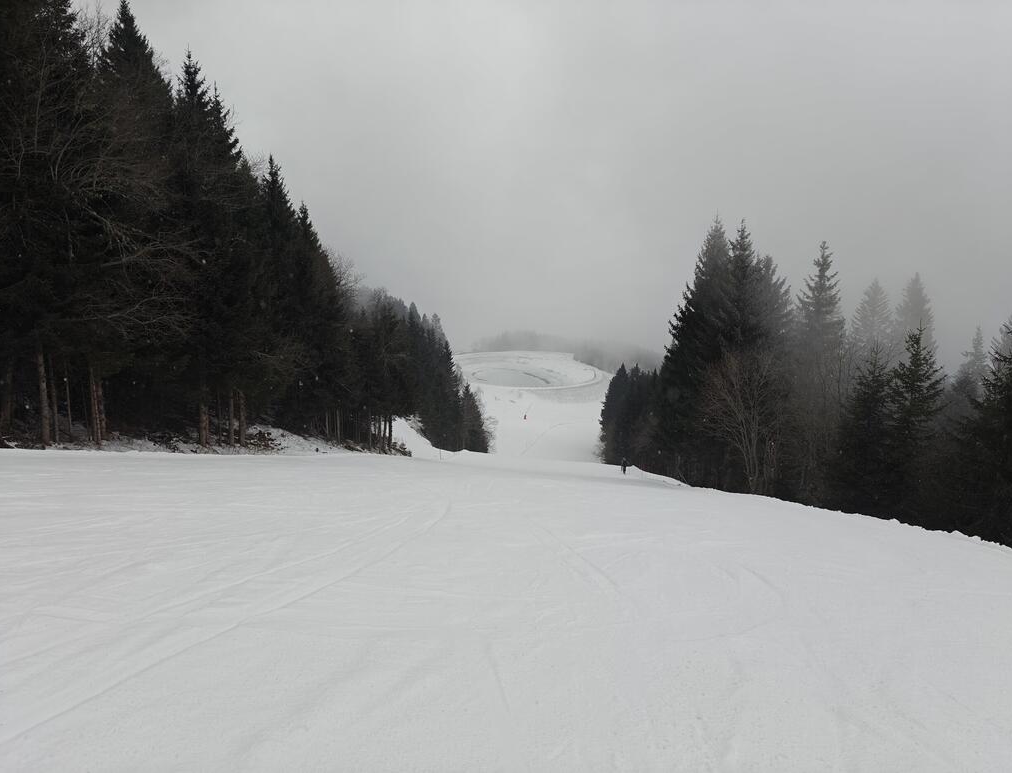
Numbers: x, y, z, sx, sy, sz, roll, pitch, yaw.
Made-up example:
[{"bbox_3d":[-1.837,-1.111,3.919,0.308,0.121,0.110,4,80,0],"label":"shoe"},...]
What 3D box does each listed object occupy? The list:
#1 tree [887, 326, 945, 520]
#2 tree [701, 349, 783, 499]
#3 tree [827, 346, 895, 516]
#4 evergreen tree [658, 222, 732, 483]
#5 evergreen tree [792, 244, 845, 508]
[{"bbox_3d":[17.609,1.743,29.363,3.100,8.620,3.100,5,10,31],"label":"tree"},{"bbox_3d":[14.960,2.321,43.300,5.400,9.480,5.400,3,9,19],"label":"tree"},{"bbox_3d":[16.400,2.209,31.401,3.400,8.110,3.400,5,10,28],"label":"tree"},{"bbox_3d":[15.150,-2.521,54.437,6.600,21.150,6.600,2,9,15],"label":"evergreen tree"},{"bbox_3d":[28.846,-0.757,63.184,5.400,24.580,5.400,4,9,24],"label":"evergreen tree"}]

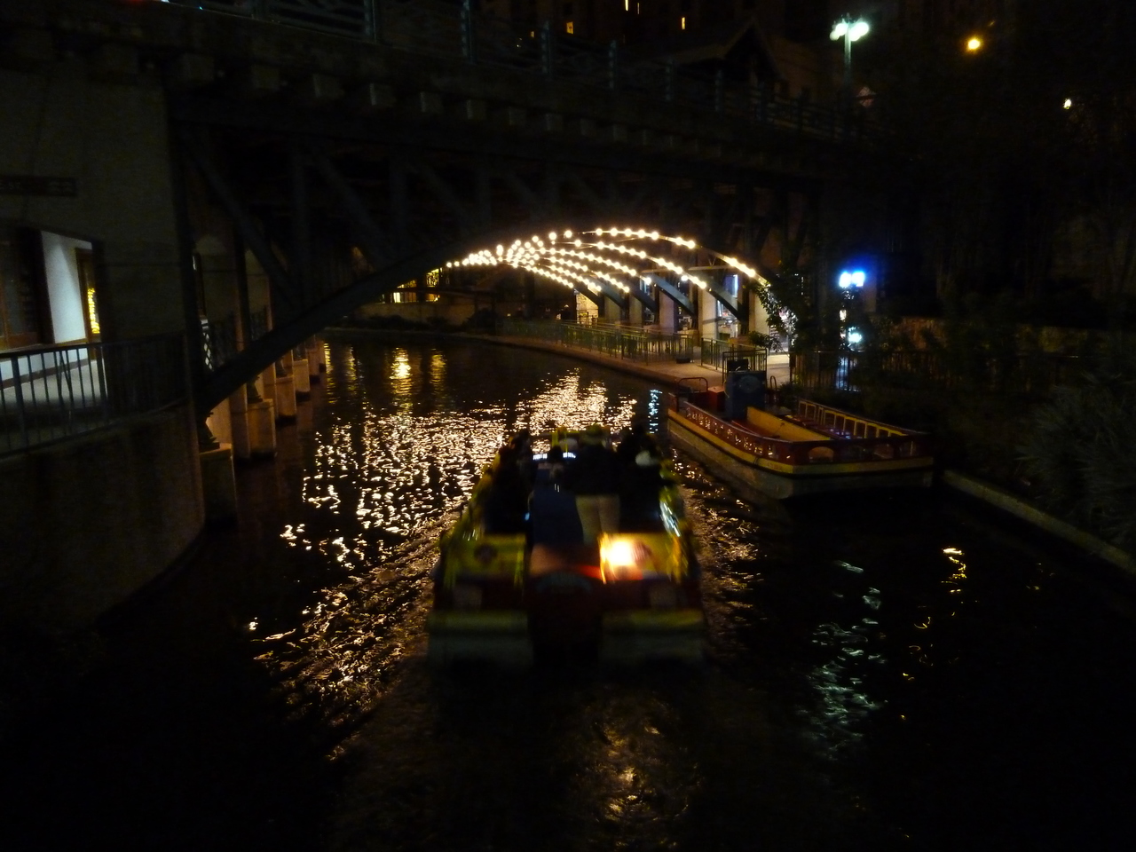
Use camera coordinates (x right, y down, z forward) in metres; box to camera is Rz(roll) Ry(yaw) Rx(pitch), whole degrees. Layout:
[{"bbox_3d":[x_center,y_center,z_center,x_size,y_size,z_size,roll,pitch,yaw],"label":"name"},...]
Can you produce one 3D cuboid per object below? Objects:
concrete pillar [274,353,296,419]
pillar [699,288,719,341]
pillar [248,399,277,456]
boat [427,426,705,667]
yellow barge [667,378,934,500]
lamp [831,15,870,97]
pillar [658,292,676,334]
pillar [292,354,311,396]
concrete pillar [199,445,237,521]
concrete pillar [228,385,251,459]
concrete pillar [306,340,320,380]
[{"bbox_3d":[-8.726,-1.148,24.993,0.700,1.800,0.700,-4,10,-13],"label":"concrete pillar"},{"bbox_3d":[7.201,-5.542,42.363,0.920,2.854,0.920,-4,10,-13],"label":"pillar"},{"bbox_3d":[-7.423,0.025,19.604,0.720,1.300,0.720,-4,10,-13],"label":"pillar"},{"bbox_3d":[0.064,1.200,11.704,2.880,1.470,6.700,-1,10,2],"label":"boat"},{"bbox_3d":[4.670,-0.084,18.142,2.850,1.500,6.608,-4,10,-13],"label":"yellow barge"},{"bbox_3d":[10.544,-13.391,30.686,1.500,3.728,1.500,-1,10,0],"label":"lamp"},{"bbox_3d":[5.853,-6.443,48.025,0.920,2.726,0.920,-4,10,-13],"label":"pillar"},{"bbox_3d":[-10.206,-1.982,31.135,0.680,1.380,0.680,-4,10,-13],"label":"pillar"},{"bbox_3d":[-6.177,0.973,14.200,0.720,1.250,0.720,-4,10,-13],"label":"concrete pillar"},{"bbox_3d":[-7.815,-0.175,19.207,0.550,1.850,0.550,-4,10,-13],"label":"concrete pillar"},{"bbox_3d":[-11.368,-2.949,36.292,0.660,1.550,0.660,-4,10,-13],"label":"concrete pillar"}]

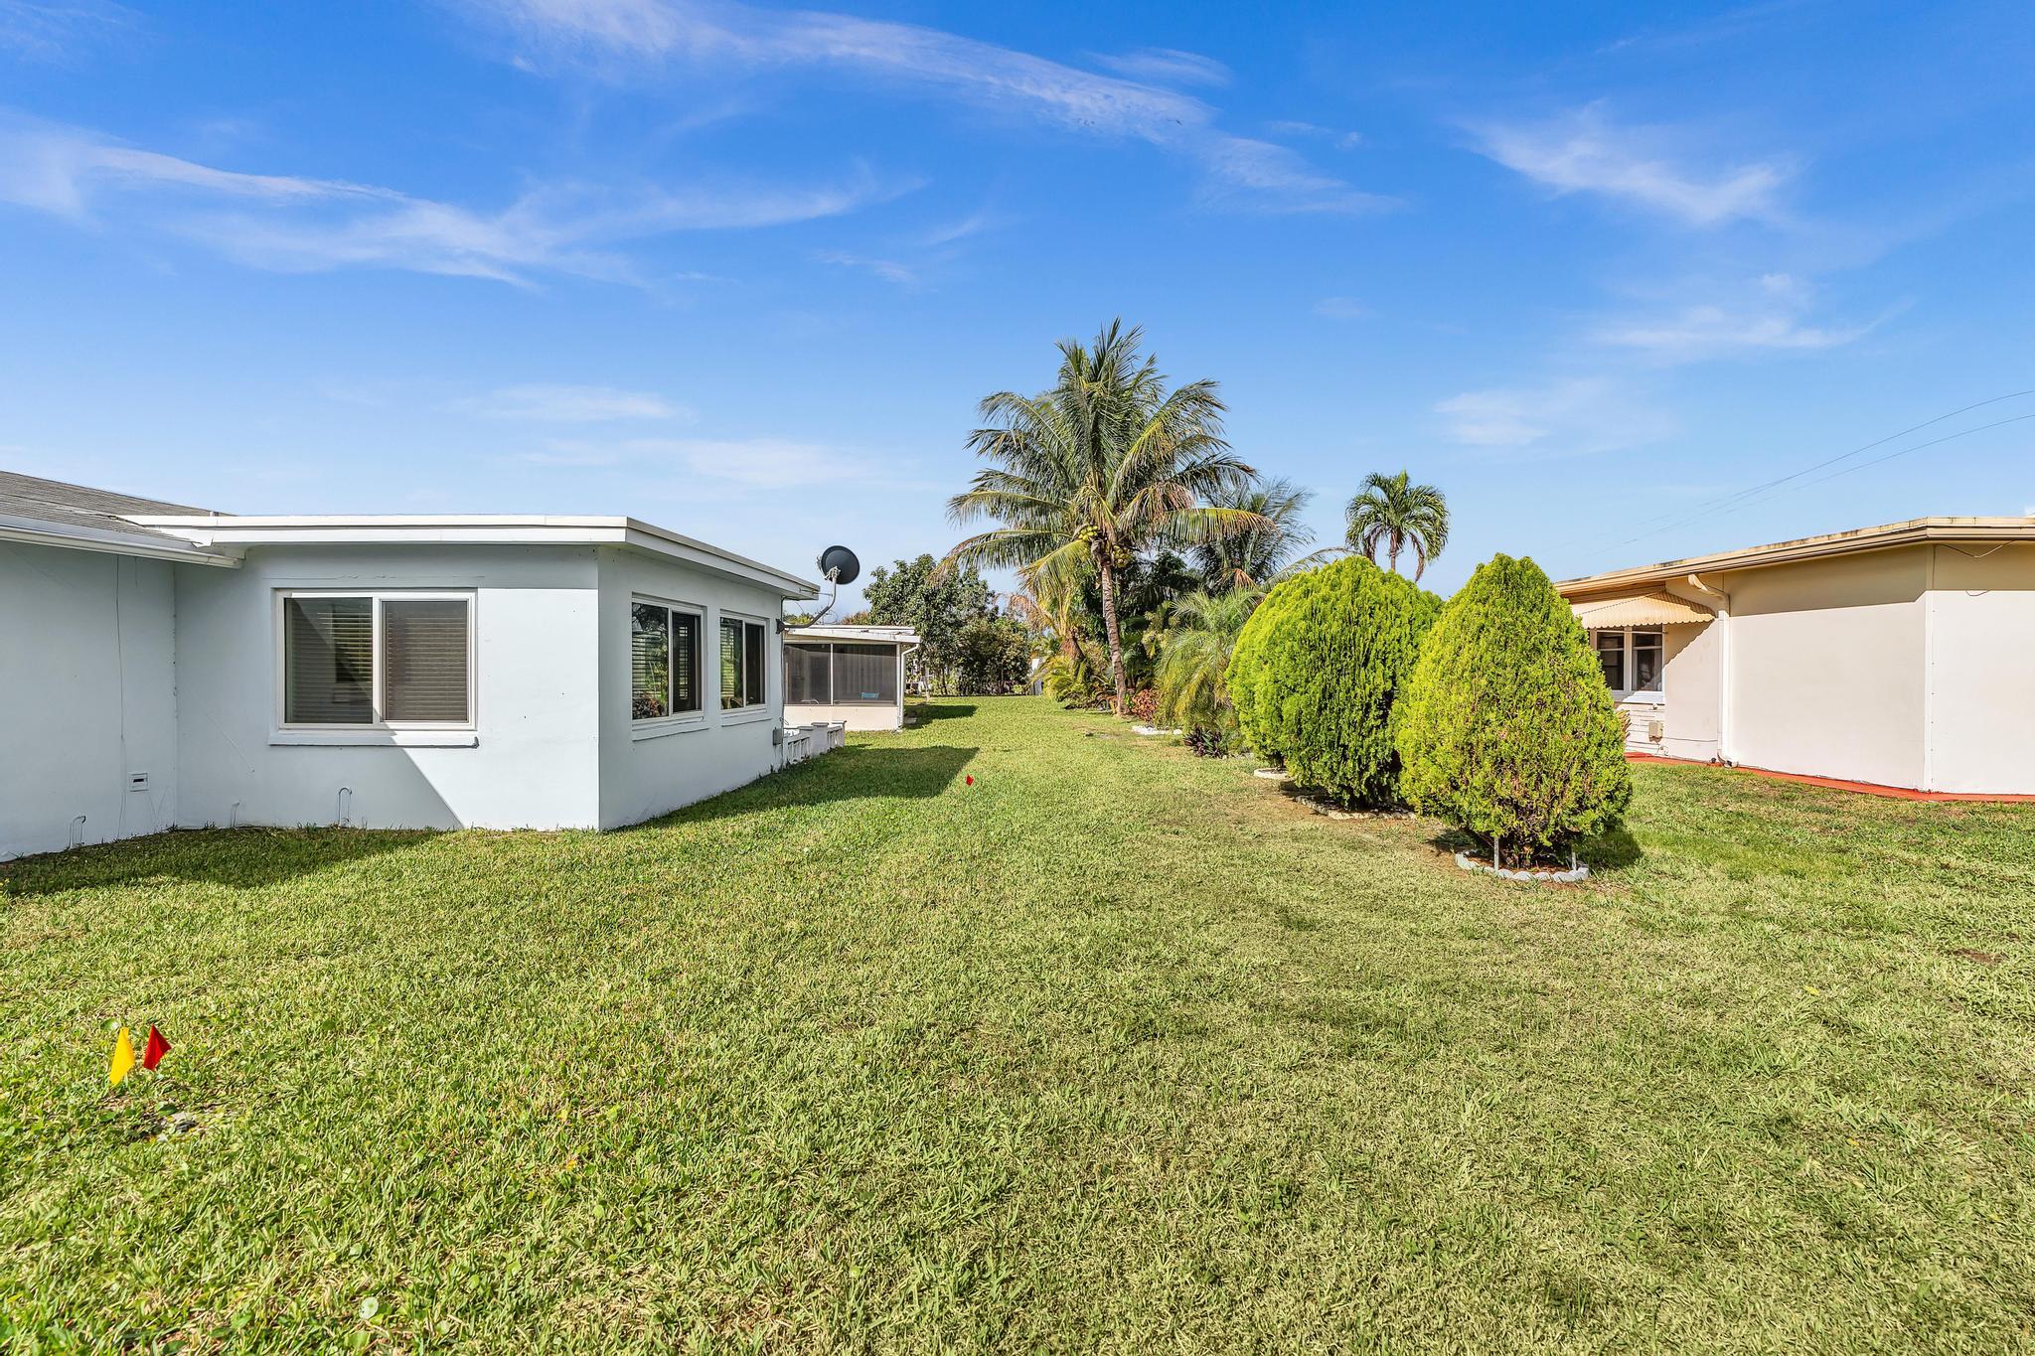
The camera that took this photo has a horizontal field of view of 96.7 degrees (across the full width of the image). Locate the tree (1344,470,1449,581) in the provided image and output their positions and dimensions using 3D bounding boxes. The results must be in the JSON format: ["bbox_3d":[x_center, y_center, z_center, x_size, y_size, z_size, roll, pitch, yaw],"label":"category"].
[{"bbox_3d":[12.579,-2.756,30.000,3.500,8.310,3.400,0,0,0],"label":"tree"}]

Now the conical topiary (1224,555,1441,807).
[{"bbox_3d":[3.454,0.034,9.800,2.150,2.700,2.000,0,0,0],"label":"conical topiary"}]

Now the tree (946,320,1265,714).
[{"bbox_3d":[2.830,-5.151,29.000,10.000,12.600,9.600,0,0,0],"label":"tree"}]

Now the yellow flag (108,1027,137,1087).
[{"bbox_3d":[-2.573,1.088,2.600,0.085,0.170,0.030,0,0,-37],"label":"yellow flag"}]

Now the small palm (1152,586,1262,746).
[{"bbox_3d":[3.845,-0.285,18.000,2.400,3.150,2.300,0,0,0],"label":"small palm"}]

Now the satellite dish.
[{"bbox_3d":[-2.737,-1.723,13.900,0.680,0.620,0.420,0,18,-30],"label":"satellite dish"}]

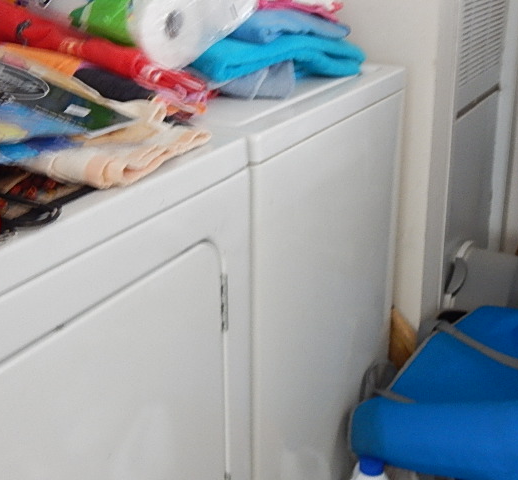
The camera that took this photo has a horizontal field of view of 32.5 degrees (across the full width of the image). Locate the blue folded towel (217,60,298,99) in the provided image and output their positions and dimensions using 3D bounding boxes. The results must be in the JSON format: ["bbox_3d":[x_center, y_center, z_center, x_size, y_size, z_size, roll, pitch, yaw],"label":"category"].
[{"bbox_3d":[0.006,-0.303,1.615,0.170,0.058,0.160,6,20,17],"label":"blue folded towel"}]

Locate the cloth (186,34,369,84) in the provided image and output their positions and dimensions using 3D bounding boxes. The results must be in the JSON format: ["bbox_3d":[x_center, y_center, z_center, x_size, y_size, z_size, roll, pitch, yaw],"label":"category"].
[{"bbox_3d":[0.003,-0.353,1.713,0.350,0.088,0.235,-17,25,-38],"label":"cloth"}]

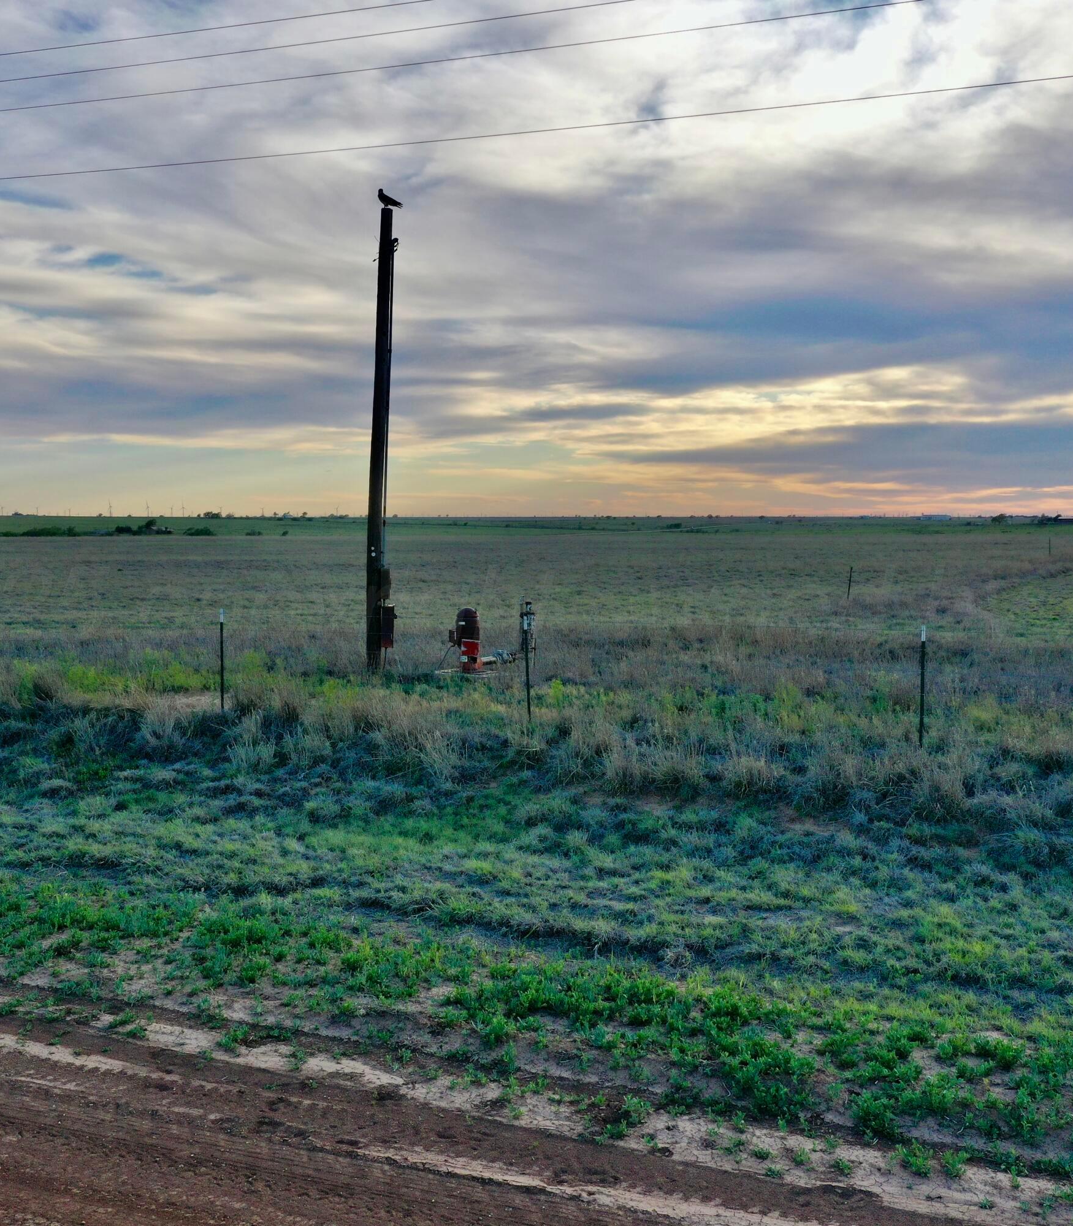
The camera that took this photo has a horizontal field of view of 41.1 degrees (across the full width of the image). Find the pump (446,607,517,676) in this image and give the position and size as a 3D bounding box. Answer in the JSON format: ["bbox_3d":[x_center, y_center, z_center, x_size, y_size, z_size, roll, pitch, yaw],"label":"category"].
[{"bbox_3d":[-0.820,0.430,21.200,0.970,1.000,0.500,-1,4,-22],"label":"pump"}]

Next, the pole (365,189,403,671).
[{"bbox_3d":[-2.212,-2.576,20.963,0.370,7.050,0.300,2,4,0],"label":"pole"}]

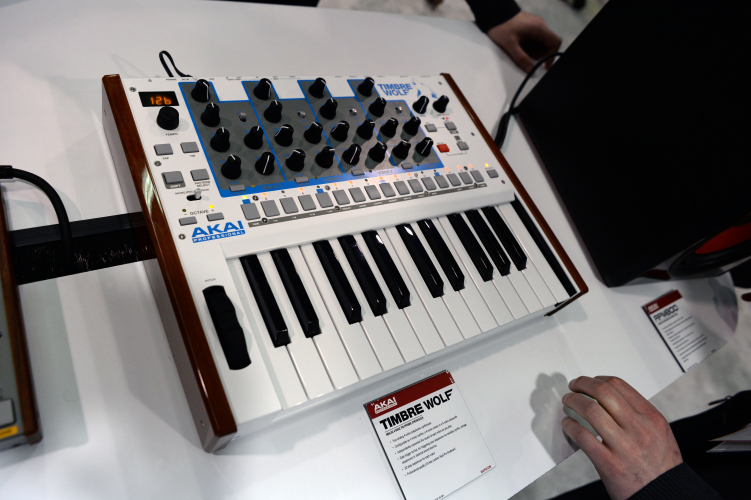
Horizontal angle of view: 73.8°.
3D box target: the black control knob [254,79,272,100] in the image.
[{"bbox_3d":[-0.114,-0.167,0.515,0.017,0.017,0.017,13,53,-18],"label":"black control knob"}]

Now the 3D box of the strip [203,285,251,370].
[{"bbox_3d":[-0.110,0.055,0.373,0.016,0.011,0.070,-13,65,-33],"label":"strip"}]

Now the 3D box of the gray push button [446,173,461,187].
[{"bbox_3d":[0.089,-0.079,0.568,0.012,0.003,0.015,-13,65,-33],"label":"gray push button"}]

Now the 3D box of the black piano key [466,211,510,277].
[{"bbox_3d":[0.125,-0.011,0.547,0.014,0.011,0.084,-13,65,-33],"label":"black piano key"}]

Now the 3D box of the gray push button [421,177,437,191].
[{"bbox_3d":[0.059,-0.072,0.547,0.012,0.003,0.015,-13,65,-33],"label":"gray push button"}]

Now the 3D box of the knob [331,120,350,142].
[{"bbox_3d":[-0.035,-0.124,0.517,0.018,0.016,0.018,-13,67,-32],"label":"knob"}]

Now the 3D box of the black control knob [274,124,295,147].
[{"bbox_3d":[-0.092,-0.117,0.508,0.018,0.016,0.018,-13,66,-32],"label":"black control knob"}]

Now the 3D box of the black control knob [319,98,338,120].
[{"bbox_3d":[-0.051,-0.157,0.554,0.018,0.016,0.018,-13,66,-32],"label":"black control knob"}]

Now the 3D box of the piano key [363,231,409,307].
[{"bbox_3d":[0.014,0.015,0.477,0.014,0.011,0.085,-13,65,-33],"label":"piano key"}]

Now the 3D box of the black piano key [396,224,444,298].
[{"bbox_3d":[0.046,0.007,0.495,0.014,0.011,0.084,-13,65,-33],"label":"black piano key"}]

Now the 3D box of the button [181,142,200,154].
[{"bbox_3d":[-0.167,-0.092,0.451,0.014,0.003,0.011,-13,66,-32],"label":"button"}]

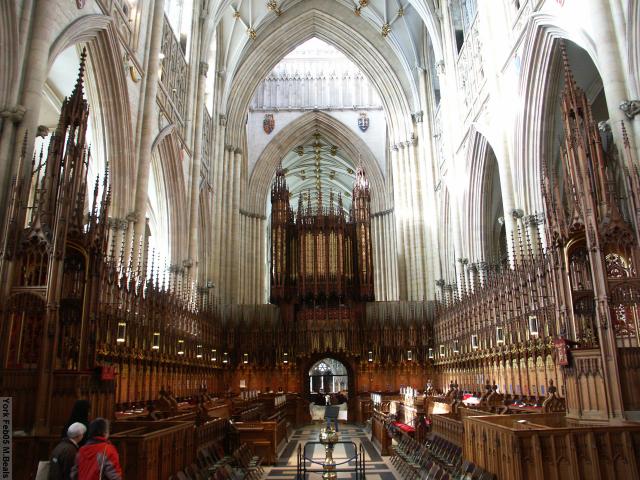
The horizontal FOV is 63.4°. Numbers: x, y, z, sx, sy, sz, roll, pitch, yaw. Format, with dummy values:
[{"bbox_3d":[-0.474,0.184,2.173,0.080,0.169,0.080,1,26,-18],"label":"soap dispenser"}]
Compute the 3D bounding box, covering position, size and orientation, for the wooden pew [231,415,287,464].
[{"bbox_3d":[-1.940,6.938,18.454,1.350,1.140,6.000,-1,-15,1],"label":"wooden pew"}]

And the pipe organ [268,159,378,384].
[{"bbox_3d":[0.130,2.303,34.607,6.500,15.400,3.400,-1,-15,1],"label":"pipe organ"}]

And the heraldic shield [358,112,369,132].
[{"bbox_3d":[4.539,-12.267,53.945,1.042,2.373,0.200,-1,-15,1],"label":"heraldic shield"}]

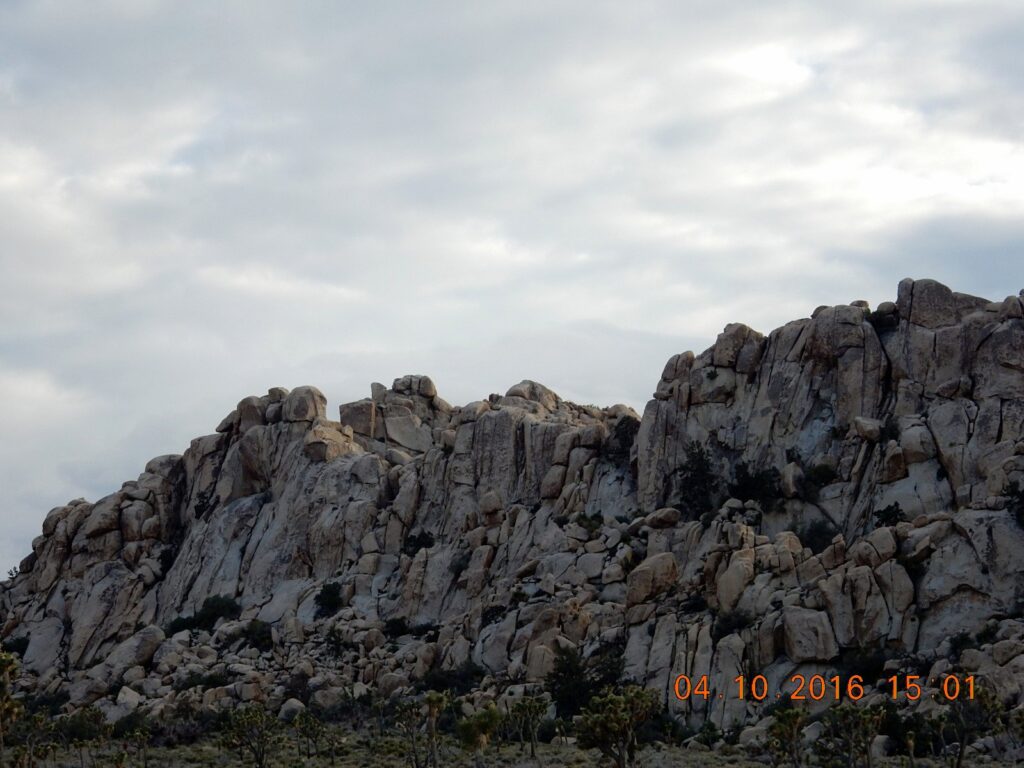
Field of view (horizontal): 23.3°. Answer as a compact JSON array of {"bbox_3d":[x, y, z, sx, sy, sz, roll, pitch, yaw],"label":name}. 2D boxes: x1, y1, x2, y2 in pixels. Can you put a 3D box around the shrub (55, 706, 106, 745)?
[{"bbox_3d":[-28.650,22.680,165.000,3.380,2.470,2.980,0,-8,0],"label":"shrub"}]

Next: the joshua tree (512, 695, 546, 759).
[{"bbox_3d":[1.070,20.951,152.000,2.080,3.910,1.770,0,-8,0],"label":"joshua tree"}]

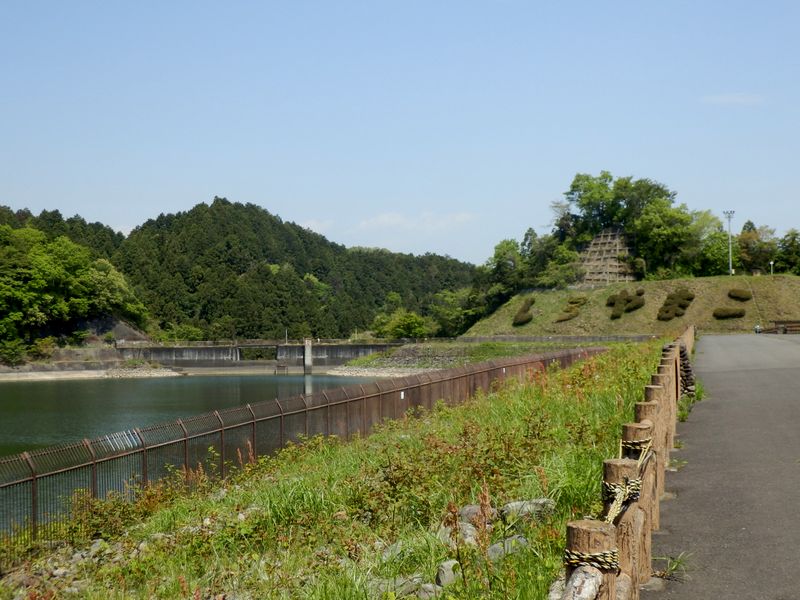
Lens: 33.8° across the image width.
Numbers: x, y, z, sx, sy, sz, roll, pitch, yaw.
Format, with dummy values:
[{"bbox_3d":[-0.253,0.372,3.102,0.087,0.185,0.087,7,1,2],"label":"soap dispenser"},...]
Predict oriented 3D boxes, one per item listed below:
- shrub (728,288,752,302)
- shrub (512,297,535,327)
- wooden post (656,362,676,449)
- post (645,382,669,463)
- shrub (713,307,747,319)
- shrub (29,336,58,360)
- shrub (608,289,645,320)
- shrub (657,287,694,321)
[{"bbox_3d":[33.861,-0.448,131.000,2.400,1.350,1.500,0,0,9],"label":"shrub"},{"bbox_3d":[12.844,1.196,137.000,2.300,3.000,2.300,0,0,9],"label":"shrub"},{"bbox_3d":[2.790,1.121,13.800,0.160,0.870,0.160,0,0,0],"label":"wooden post"},{"bbox_3d":[2.052,1.123,10.600,0.160,0.860,0.160,0,0,13],"label":"post"},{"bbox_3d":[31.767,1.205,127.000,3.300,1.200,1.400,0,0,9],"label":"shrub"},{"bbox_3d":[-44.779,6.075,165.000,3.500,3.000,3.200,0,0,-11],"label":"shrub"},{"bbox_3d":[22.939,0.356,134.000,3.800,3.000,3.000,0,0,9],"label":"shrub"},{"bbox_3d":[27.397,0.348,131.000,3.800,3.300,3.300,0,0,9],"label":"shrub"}]

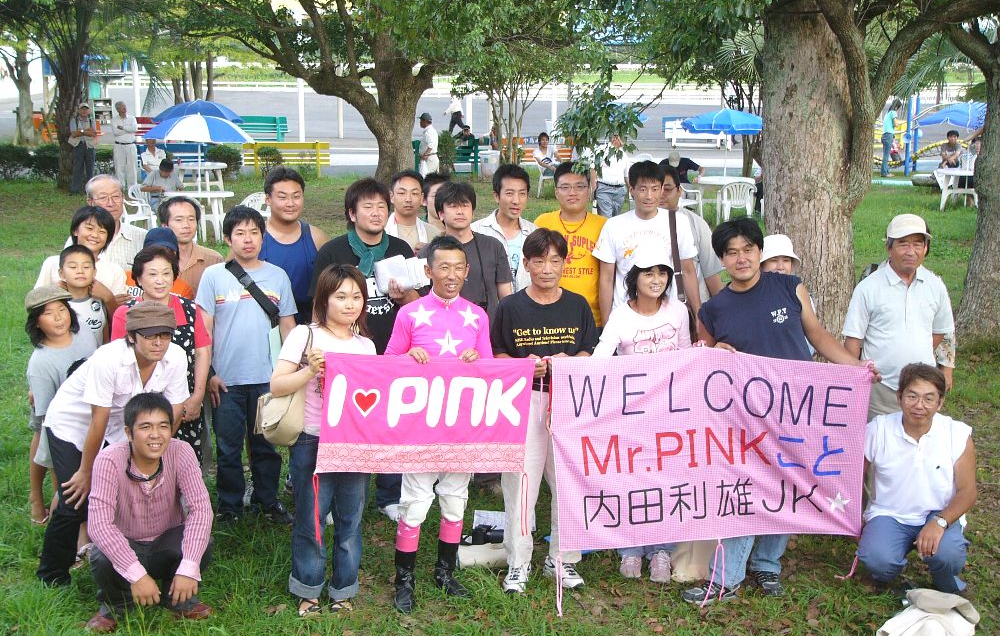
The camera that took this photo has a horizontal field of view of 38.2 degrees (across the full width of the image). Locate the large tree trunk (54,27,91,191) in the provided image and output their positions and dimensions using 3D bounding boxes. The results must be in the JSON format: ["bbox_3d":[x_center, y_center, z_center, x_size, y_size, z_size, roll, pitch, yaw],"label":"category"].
[{"bbox_3d":[-8.385,-4.071,28.200,0.600,3.250,0.580,-1,10,0],"label":"large tree trunk"}]

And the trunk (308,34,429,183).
[{"bbox_3d":[-2.627,-4.264,29.305,2.450,3.050,1.500,0,10,0],"label":"trunk"}]

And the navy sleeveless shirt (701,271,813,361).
[{"bbox_3d":[1.155,0.143,6.504,0.500,0.660,0.290,-6,10,13],"label":"navy sleeveless shirt"}]

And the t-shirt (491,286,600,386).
[{"bbox_3d":[0.202,0.098,6.560,0.500,0.530,0.300,-1,10,-2],"label":"t-shirt"}]

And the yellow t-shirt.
[{"bbox_3d":[0.400,-0.249,7.750,0.500,0.660,0.290,-1,10,-2],"label":"yellow t-shirt"}]

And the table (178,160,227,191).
[{"bbox_3d":[-5.154,-2.298,24.980,0.910,0.690,0.910,-2,10,-12],"label":"table"}]

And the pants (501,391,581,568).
[{"bbox_3d":[0.188,0.756,6.713,0.370,0.880,0.260,-1,10,-4],"label":"pants"}]

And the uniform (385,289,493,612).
[{"bbox_3d":[-0.279,0.589,6.562,0.475,1.410,0.370,-1,10,-5],"label":"uniform"}]

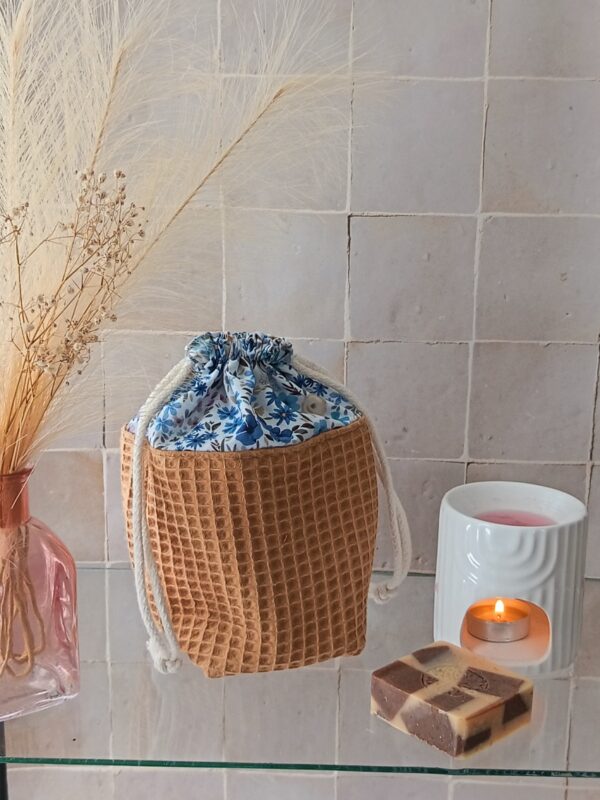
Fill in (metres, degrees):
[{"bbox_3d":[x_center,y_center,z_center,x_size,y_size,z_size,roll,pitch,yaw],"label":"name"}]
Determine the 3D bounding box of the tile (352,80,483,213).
[{"bbox_3d":[0.092,-0.198,0.867,0.100,0.100,0.010,1,15,3],"label":"tile"}]

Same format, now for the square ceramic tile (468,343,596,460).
[{"bbox_3d":[0.191,0.002,0.914,0.100,0.100,0.010,1,15,3],"label":"square ceramic tile"}]

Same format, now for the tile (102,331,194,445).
[{"bbox_3d":[-0.114,-0.006,0.930,0.100,0.100,0.010,1,15,3],"label":"tile"}]

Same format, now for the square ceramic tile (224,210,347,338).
[{"bbox_3d":[-0.011,-0.102,0.898,0.100,0.100,0.010,1,15,3],"label":"square ceramic tile"}]

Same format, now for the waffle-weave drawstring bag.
[{"bbox_3d":[-0.020,0.057,0.713,0.165,0.192,0.105,-5,16,-20],"label":"waffle-weave drawstring bag"}]

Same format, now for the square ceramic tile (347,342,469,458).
[{"bbox_3d":[0.089,-0.001,0.919,0.100,0.100,0.010,1,15,3],"label":"square ceramic tile"}]

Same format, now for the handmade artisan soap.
[{"bbox_3d":[0.086,0.168,0.628,0.063,0.023,0.067,-13,20,-42],"label":"handmade artisan soap"}]

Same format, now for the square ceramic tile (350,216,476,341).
[{"bbox_3d":[0.090,-0.100,0.893,0.100,0.100,0.010,1,15,3],"label":"square ceramic tile"}]

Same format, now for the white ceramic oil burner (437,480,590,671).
[{"bbox_3d":[0.132,0.110,0.703,0.088,0.096,0.088,4,15,11],"label":"white ceramic oil burner"}]

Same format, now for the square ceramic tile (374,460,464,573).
[{"bbox_3d":[0.088,0.097,0.946,0.100,0.100,0.010,1,15,3],"label":"square ceramic tile"}]

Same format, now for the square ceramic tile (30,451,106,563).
[{"bbox_3d":[-0.217,0.089,0.962,0.100,0.100,0.010,1,15,3],"label":"square ceramic tile"}]

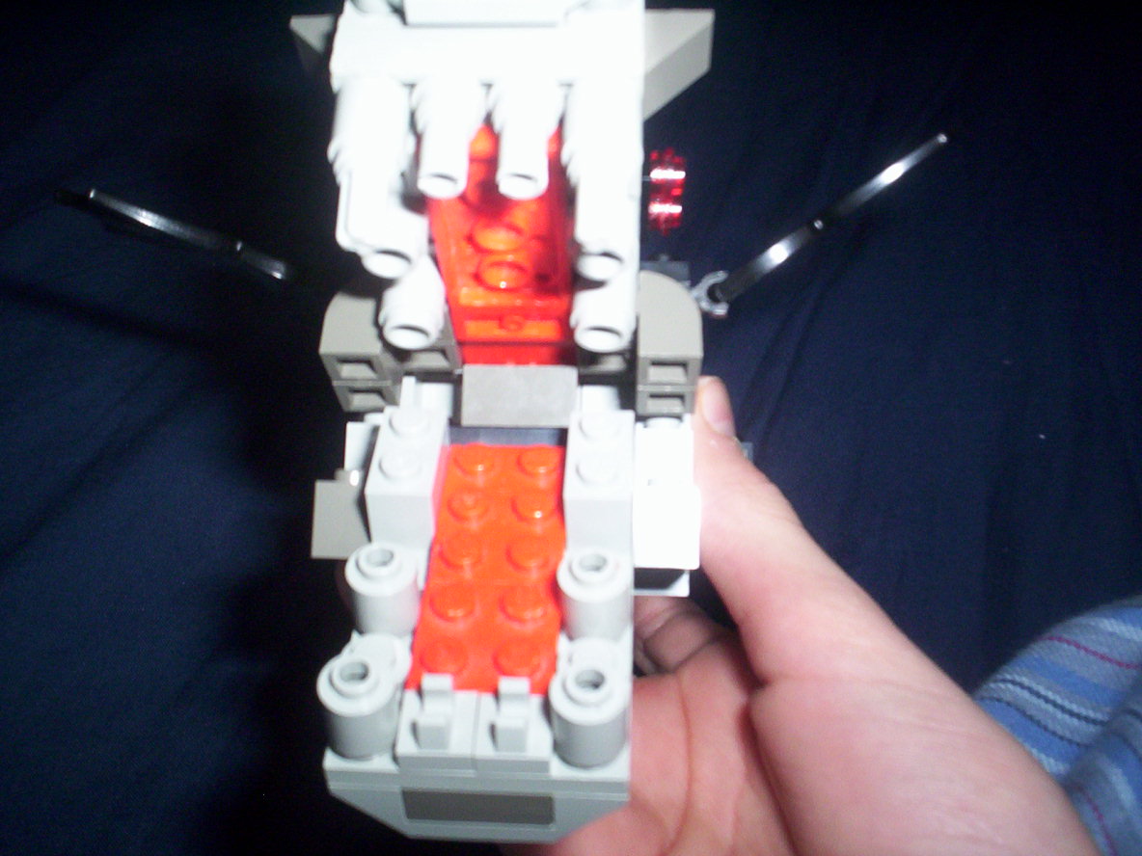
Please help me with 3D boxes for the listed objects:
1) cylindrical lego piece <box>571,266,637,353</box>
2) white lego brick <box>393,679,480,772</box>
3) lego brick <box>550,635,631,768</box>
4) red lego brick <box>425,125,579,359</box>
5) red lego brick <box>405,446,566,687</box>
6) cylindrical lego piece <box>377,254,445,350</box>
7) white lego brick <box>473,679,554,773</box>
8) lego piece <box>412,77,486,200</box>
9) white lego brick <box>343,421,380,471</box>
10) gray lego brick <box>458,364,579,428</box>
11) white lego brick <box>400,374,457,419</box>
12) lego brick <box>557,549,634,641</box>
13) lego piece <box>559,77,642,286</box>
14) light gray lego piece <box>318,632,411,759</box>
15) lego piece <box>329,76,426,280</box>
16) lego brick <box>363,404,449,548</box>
[{"bbox_3d":[0.004,-0.015,0.157,0.008,0.008,0.010,1,65,2],"label":"cylindrical lego piece"},{"bbox_3d":[-0.014,0.031,0.132,0.008,0.007,0.008,1,41,2],"label":"white lego brick"},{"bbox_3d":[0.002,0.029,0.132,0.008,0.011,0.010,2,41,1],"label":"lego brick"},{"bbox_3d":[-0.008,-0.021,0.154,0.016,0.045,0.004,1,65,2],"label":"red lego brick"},{"bbox_3d":[-0.009,0.016,0.151,0.016,0.005,0.040,1,41,2],"label":"red lego brick"},{"bbox_3d":[-0.020,-0.016,0.158,0.008,0.008,0.010,1,65,2],"label":"cylindrical lego piece"},{"bbox_3d":[-0.006,0.031,0.132,0.008,0.007,0.008,1,41,2],"label":"white lego brick"},{"bbox_3d":[-0.013,-0.029,0.129,0.008,0.008,0.010,1,65,2],"label":"lego piece"},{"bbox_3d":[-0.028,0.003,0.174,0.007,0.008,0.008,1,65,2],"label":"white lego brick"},{"bbox_3d":[-0.007,-0.004,0.177,0.016,0.008,0.009,2,76,1],"label":"gray lego brick"},{"bbox_3d":[-0.020,-0.003,0.175,0.008,0.008,0.009,1,65,2],"label":"white lego brick"},{"bbox_3d":[0.003,0.019,0.142,0.008,0.011,0.008,1,41,2],"label":"lego brick"},{"bbox_3d":[0.003,-0.025,0.128,0.009,0.009,0.021,0,55,0],"label":"lego piece"},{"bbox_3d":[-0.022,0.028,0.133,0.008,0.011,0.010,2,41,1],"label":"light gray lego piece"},{"bbox_3d":[-0.020,-0.025,0.128,0.009,0.009,0.021,0,55,0],"label":"lego piece"},{"bbox_3d":[-0.020,0.006,0.158,0.008,0.011,0.016,1,41,2],"label":"lego brick"}]

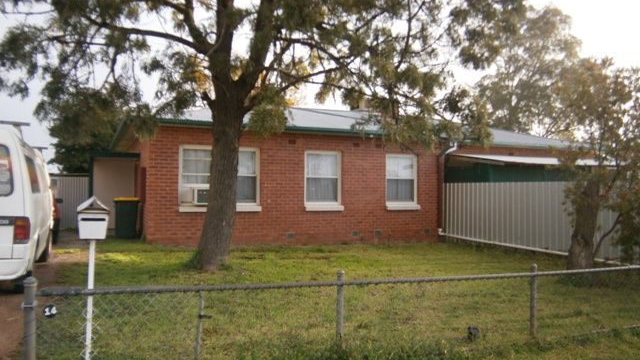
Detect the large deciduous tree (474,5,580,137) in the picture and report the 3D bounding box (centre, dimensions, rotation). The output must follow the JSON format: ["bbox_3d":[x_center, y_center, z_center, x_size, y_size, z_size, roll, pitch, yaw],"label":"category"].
[{"bbox_3d":[12.950,-4.400,30.000,6.800,12.600,6.600,1,-1,0],"label":"large deciduous tree"}]

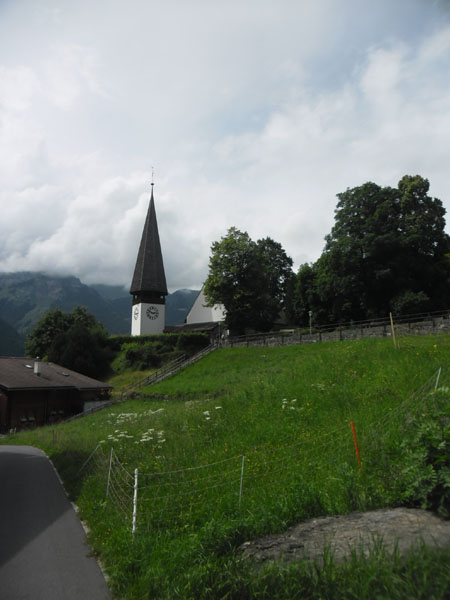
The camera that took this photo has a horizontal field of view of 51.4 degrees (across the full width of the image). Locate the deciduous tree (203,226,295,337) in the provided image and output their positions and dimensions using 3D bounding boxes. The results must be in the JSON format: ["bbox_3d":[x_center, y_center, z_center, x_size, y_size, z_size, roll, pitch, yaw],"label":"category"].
[{"bbox_3d":[3.627,-2.931,72.230,12.600,17.420,12.000,0,-8,0],"label":"deciduous tree"}]

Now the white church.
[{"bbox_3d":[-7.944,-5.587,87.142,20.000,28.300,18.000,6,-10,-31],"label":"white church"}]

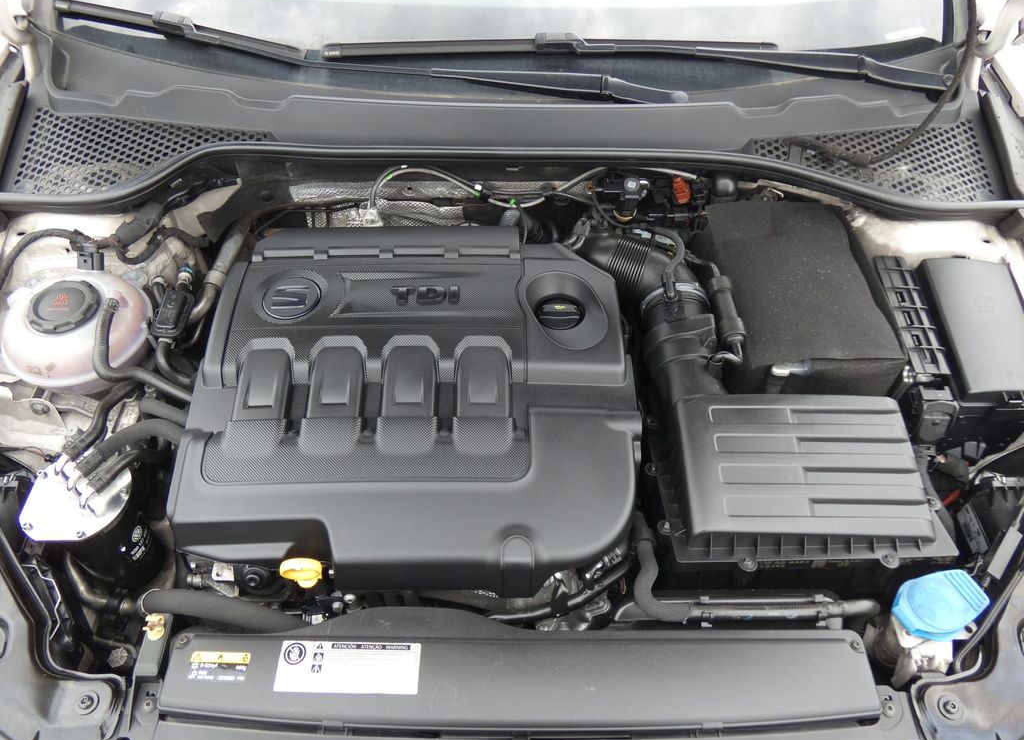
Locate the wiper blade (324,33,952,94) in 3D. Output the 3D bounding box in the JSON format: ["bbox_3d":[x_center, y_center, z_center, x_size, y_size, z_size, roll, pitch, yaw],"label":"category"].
[{"bbox_3d":[0.187,-0.443,1.061,0.890,0.065,0.060,0,50,0],"label":"wiper blade"}]

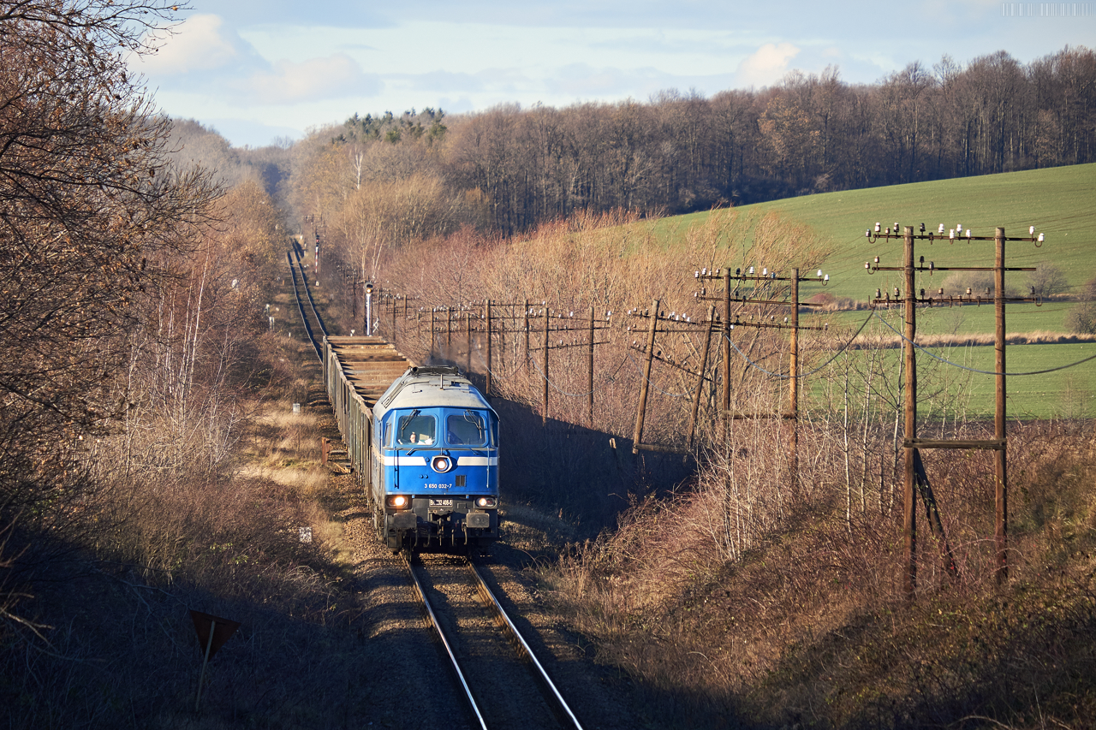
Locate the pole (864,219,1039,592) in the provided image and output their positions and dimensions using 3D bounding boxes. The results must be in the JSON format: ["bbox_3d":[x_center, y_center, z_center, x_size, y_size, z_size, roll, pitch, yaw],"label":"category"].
[{"bbox_3d":[6.474,0.737,145.500,2.830,6.050,0.400,0,1,-2],"label":"pole"}]

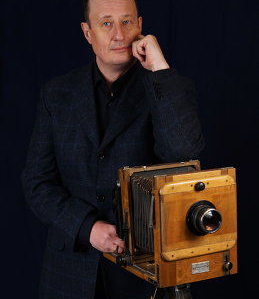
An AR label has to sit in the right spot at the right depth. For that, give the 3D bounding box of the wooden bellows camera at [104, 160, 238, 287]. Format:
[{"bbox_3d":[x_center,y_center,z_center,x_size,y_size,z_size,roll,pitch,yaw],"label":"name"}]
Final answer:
[{"bbox_3d":[0.111,0.175,1.831,0.244,0.264,0.333,-5,7,-30],"label":"wooden bellows camera"}]

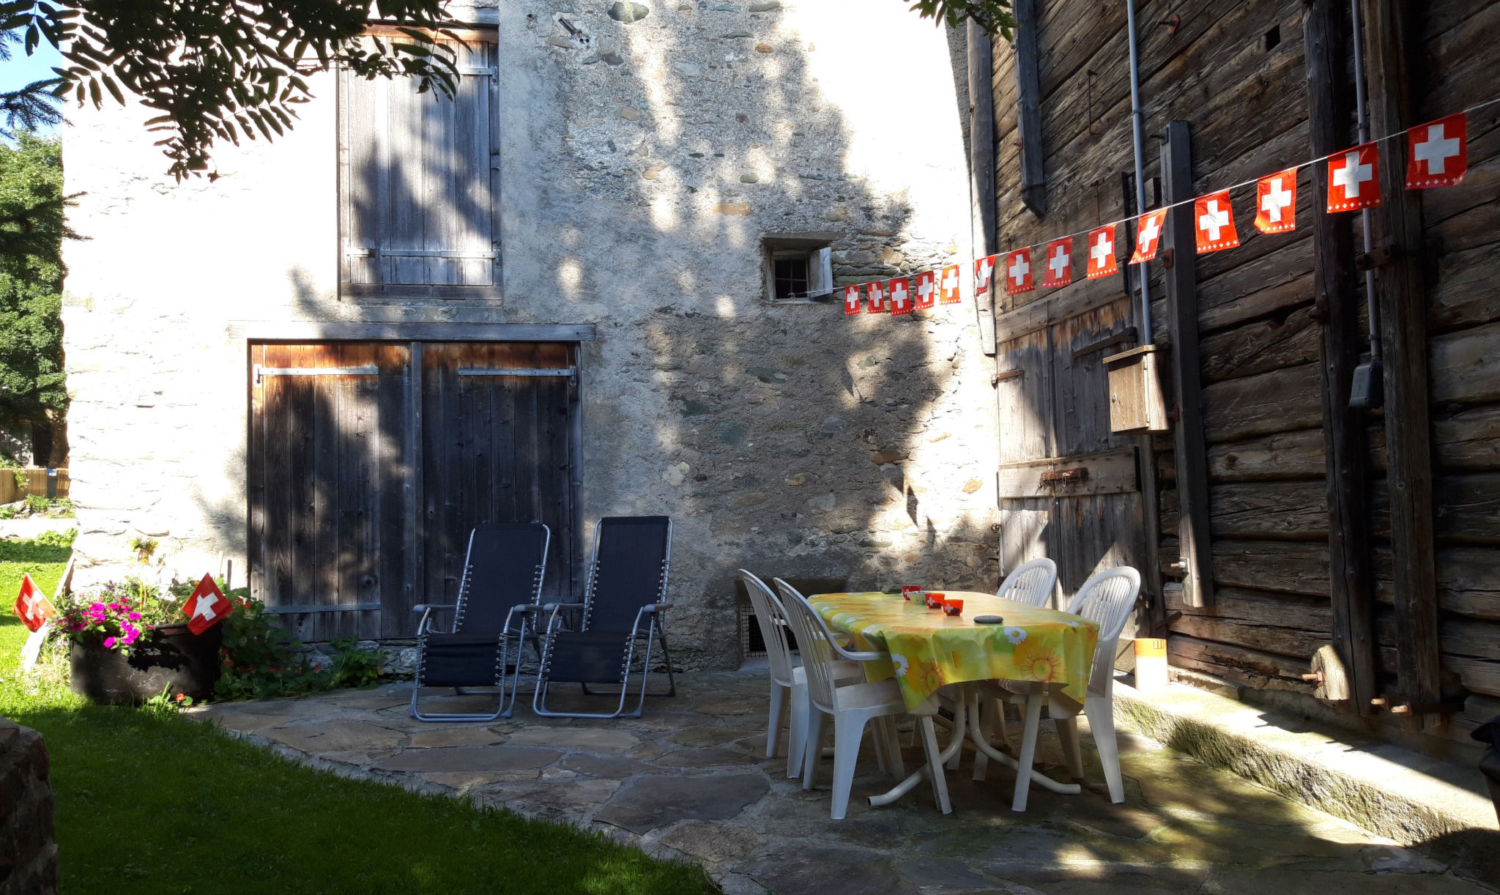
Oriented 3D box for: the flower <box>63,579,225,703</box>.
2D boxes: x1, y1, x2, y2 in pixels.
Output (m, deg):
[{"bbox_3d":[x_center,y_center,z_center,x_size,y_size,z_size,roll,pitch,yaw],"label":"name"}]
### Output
[{"bbox_3d":[-3.937,1.245,7.300,0.970,0.760,0.760,-1,-3,-12],"label":"flower"}]

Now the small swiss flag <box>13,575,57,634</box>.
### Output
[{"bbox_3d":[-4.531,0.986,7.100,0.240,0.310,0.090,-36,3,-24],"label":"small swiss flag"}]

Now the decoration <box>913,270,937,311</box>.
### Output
[{"bbox_3d":[1.054,-0.948,6.800,0.030,0.220,0.210,0,-4,-26],"label":"decoration"}]

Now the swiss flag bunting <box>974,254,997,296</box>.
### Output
[{"bbox_3d":[1.275,-0.936,6.100,0.040,0.220,0.200,0,-3,-22],"label":"swiss flag bunting"}]

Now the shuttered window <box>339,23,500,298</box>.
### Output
[{"bbox_3d":[-2.382,-2.067,8.179,1.140,1.981,0.120,-1,-3,-9],"label":"shuttered window"}]

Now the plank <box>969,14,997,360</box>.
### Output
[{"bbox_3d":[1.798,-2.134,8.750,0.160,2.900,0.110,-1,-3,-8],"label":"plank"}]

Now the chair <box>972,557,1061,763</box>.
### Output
[{"bbox_3d":[1.140,0.983,5.270,0.600,0.890,0.560,-1,-3,-9],"label":"chair"}]

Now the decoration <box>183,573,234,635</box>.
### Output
[{"bbox_3d":[-3.488,1.007,7.250,0.300,0.280,0.060,-42,11,-6],"label":"decoration"}]

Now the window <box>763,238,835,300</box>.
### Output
[{"bbox_3d":[0.381,-1.395,8.820,0.540,0.490,0.180,-1,-3,-7],"label":"window"}]

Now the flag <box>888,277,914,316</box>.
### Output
[{"bbox_3d":[0.953,-0.953,7.100,0.030,0.220,0.210,0,-4,-29],"label":"flag"}]

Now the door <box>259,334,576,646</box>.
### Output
[{"bbox_3d":[-2.490,0.332,8.400,2.400,2.220,0.100,-1,-3,-7],"label":"door"}]

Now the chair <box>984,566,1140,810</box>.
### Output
[{"bbox_3d":[1.269,0.959,4.639,0.590,0.900,0.550,-1,-3,-5],"label":"chair"}]

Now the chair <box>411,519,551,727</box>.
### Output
[{"bbox_3d":[-1.645,1.024,6.900,0.650,1.130,0.950,-2,-3,6],"label":"chair"}]

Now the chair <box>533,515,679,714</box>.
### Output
[{"bbox_3d":[-0.840,0.990,6.780,0.650,1.140,0.950,-2,-3,9],"label":"chair"}]

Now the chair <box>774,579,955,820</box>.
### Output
[{"bbox_3d":[0.445,0.971,4.560,0.600,0.880,0.560,-1,-3,-9],"label":"chair"}]

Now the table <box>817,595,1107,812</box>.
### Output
[{"bbox_3d":[0.820,1.056,4.950,0.880,0.730,1.470,-1,-3,-7],"label":"table"}]

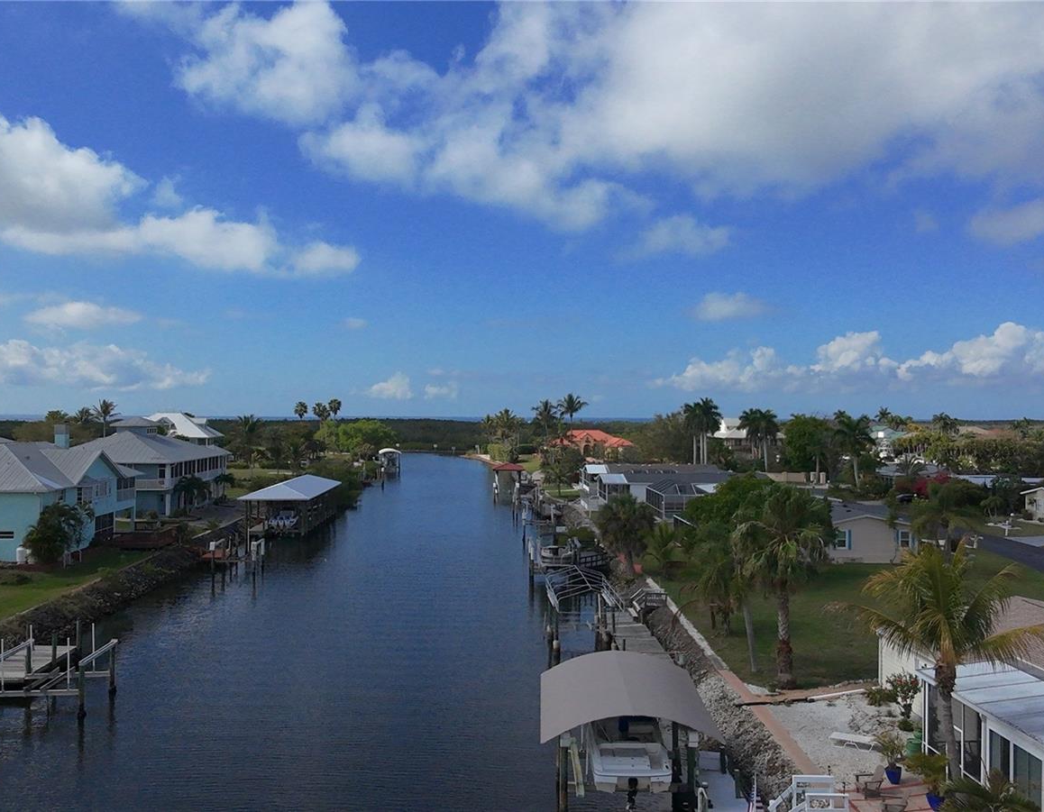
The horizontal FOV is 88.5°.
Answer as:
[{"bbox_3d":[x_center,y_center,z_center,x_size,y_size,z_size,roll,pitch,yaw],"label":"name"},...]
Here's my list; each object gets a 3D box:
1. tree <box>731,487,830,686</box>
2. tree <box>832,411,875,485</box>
[{"bbox_3d":[11.154,7.770,23.100,4.200,8.500,4.200,0,-1,0],"label":"tree"},{"bbox_3d":[52.333,6.726,84.362,6.000,12.030,6.000,0,-1,-2],"label":"tree"}]

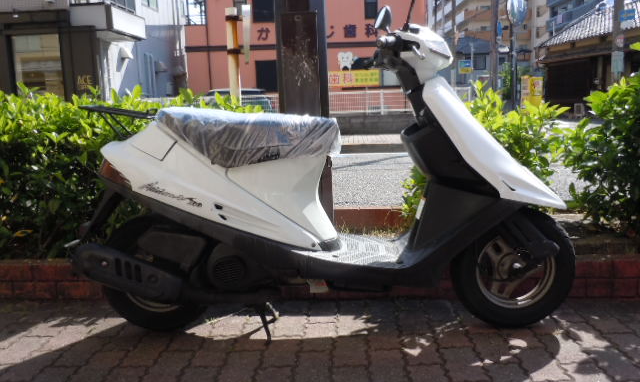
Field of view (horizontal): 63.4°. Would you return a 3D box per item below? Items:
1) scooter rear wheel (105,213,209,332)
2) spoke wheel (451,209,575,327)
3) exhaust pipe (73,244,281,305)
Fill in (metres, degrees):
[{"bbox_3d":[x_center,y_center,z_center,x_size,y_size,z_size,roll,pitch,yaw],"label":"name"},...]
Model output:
[{"bbox_3d":[-0.566,0.282,1.815,0.420,0.420,0.095,-2,9,4],"label":"scooter rear wheel"},{"bbox_3d":[0.644,0.256,1.732,0.420,0.420,0.095,-2,9,4],"label":"spoke wheel"},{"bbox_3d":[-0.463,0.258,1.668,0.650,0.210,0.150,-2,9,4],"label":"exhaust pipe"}]

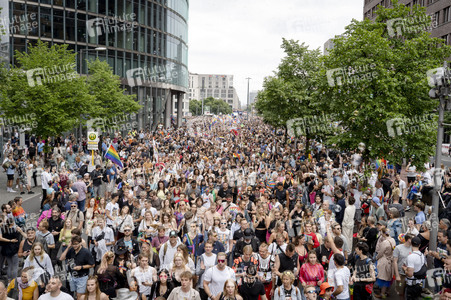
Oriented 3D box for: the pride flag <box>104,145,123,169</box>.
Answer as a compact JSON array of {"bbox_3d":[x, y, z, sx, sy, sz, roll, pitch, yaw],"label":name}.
[{"bbox_3d":[-4.899,0.300,19.600,0.940,0.640,0.180,30,0,-12],"label":"pride flag"}]

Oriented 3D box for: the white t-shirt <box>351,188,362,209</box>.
[{"bbox_3d":[4.464,1.663,14.872,0.440,0.680,0.270,-1,6,-24],"label":"white t-shirt"}]

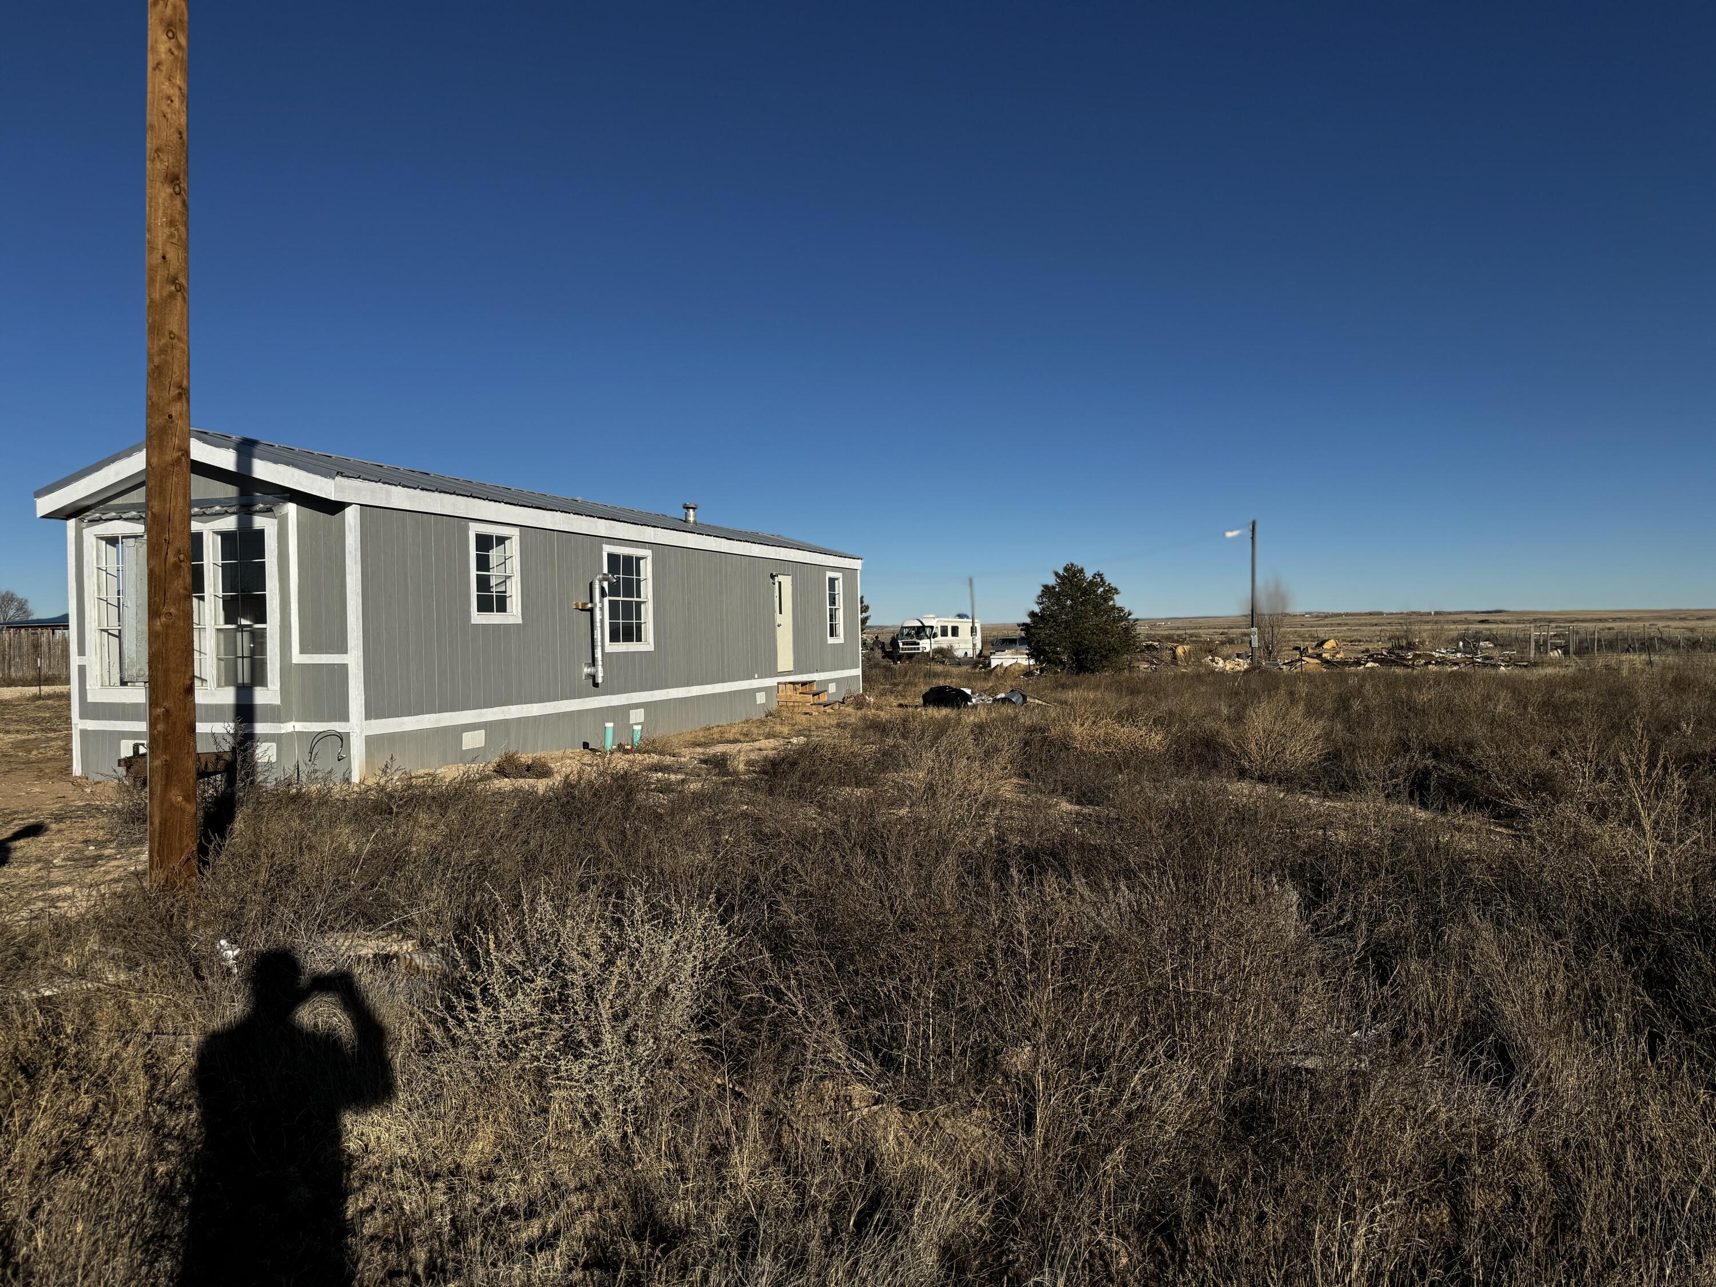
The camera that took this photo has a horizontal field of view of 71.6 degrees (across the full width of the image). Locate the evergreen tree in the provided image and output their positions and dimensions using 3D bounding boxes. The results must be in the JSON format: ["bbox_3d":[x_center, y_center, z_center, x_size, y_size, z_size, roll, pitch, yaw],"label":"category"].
[{"bbox_3d":[7.715,-0.832,41.500,3.975,3.905,3.975,-1,1,11],"label":"evergreen tree"}]

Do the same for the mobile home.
[{"bbox_3d":[-4.503,-0.545,20.291,4.161,3.792,16.295,-1,1,19],"label":"mobile home"}]

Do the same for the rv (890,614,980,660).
[{"bbox_3d":[5.634,-0.466,79.500,2.400,3.080,7.600,-1,1,29],"label":"rv"}]

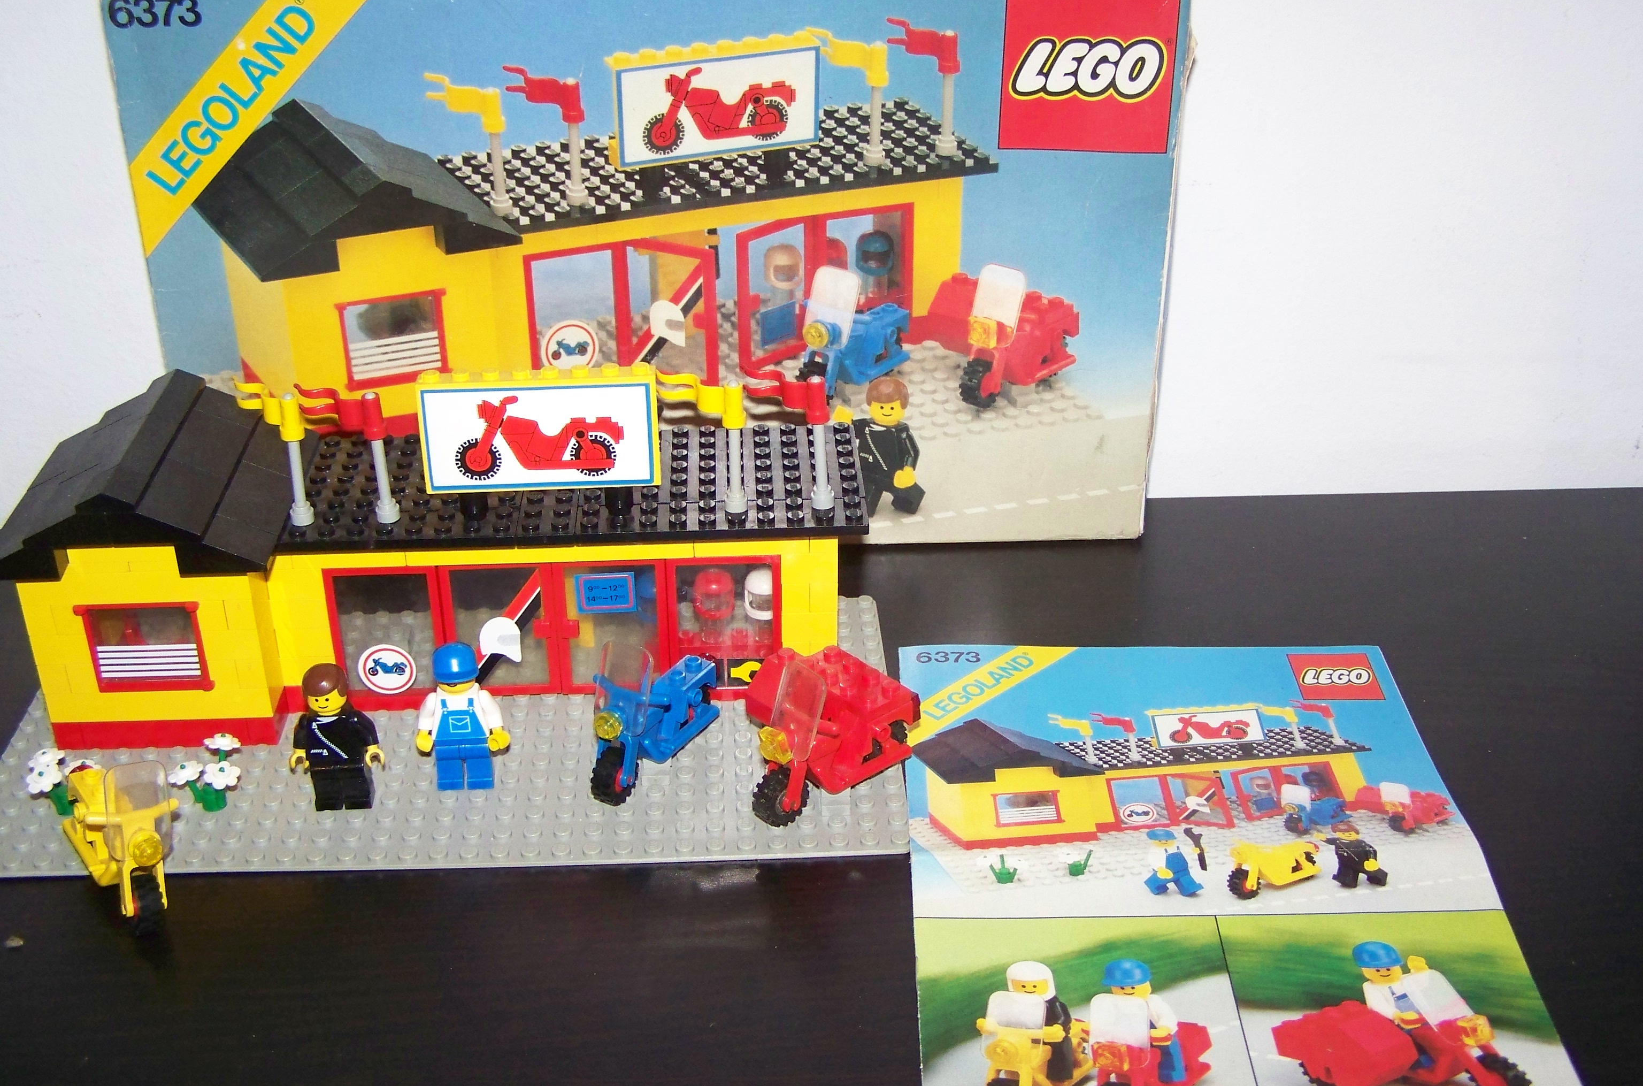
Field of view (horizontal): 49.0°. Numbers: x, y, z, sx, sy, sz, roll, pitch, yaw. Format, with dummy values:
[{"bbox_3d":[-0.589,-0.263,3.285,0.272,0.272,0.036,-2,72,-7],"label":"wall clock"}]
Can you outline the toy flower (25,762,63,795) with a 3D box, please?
[{"bbox_3d":[-0.205,0.062,0.476,0.010,0.003,0.010,-2,49,-2],"label":"toy flower"}]

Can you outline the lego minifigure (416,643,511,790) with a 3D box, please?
[{"bbox_3d":[-0.097,0.047,0.483,0.025,0.042,0.013,-2,29,-3],"label":"lego minifigure"}]

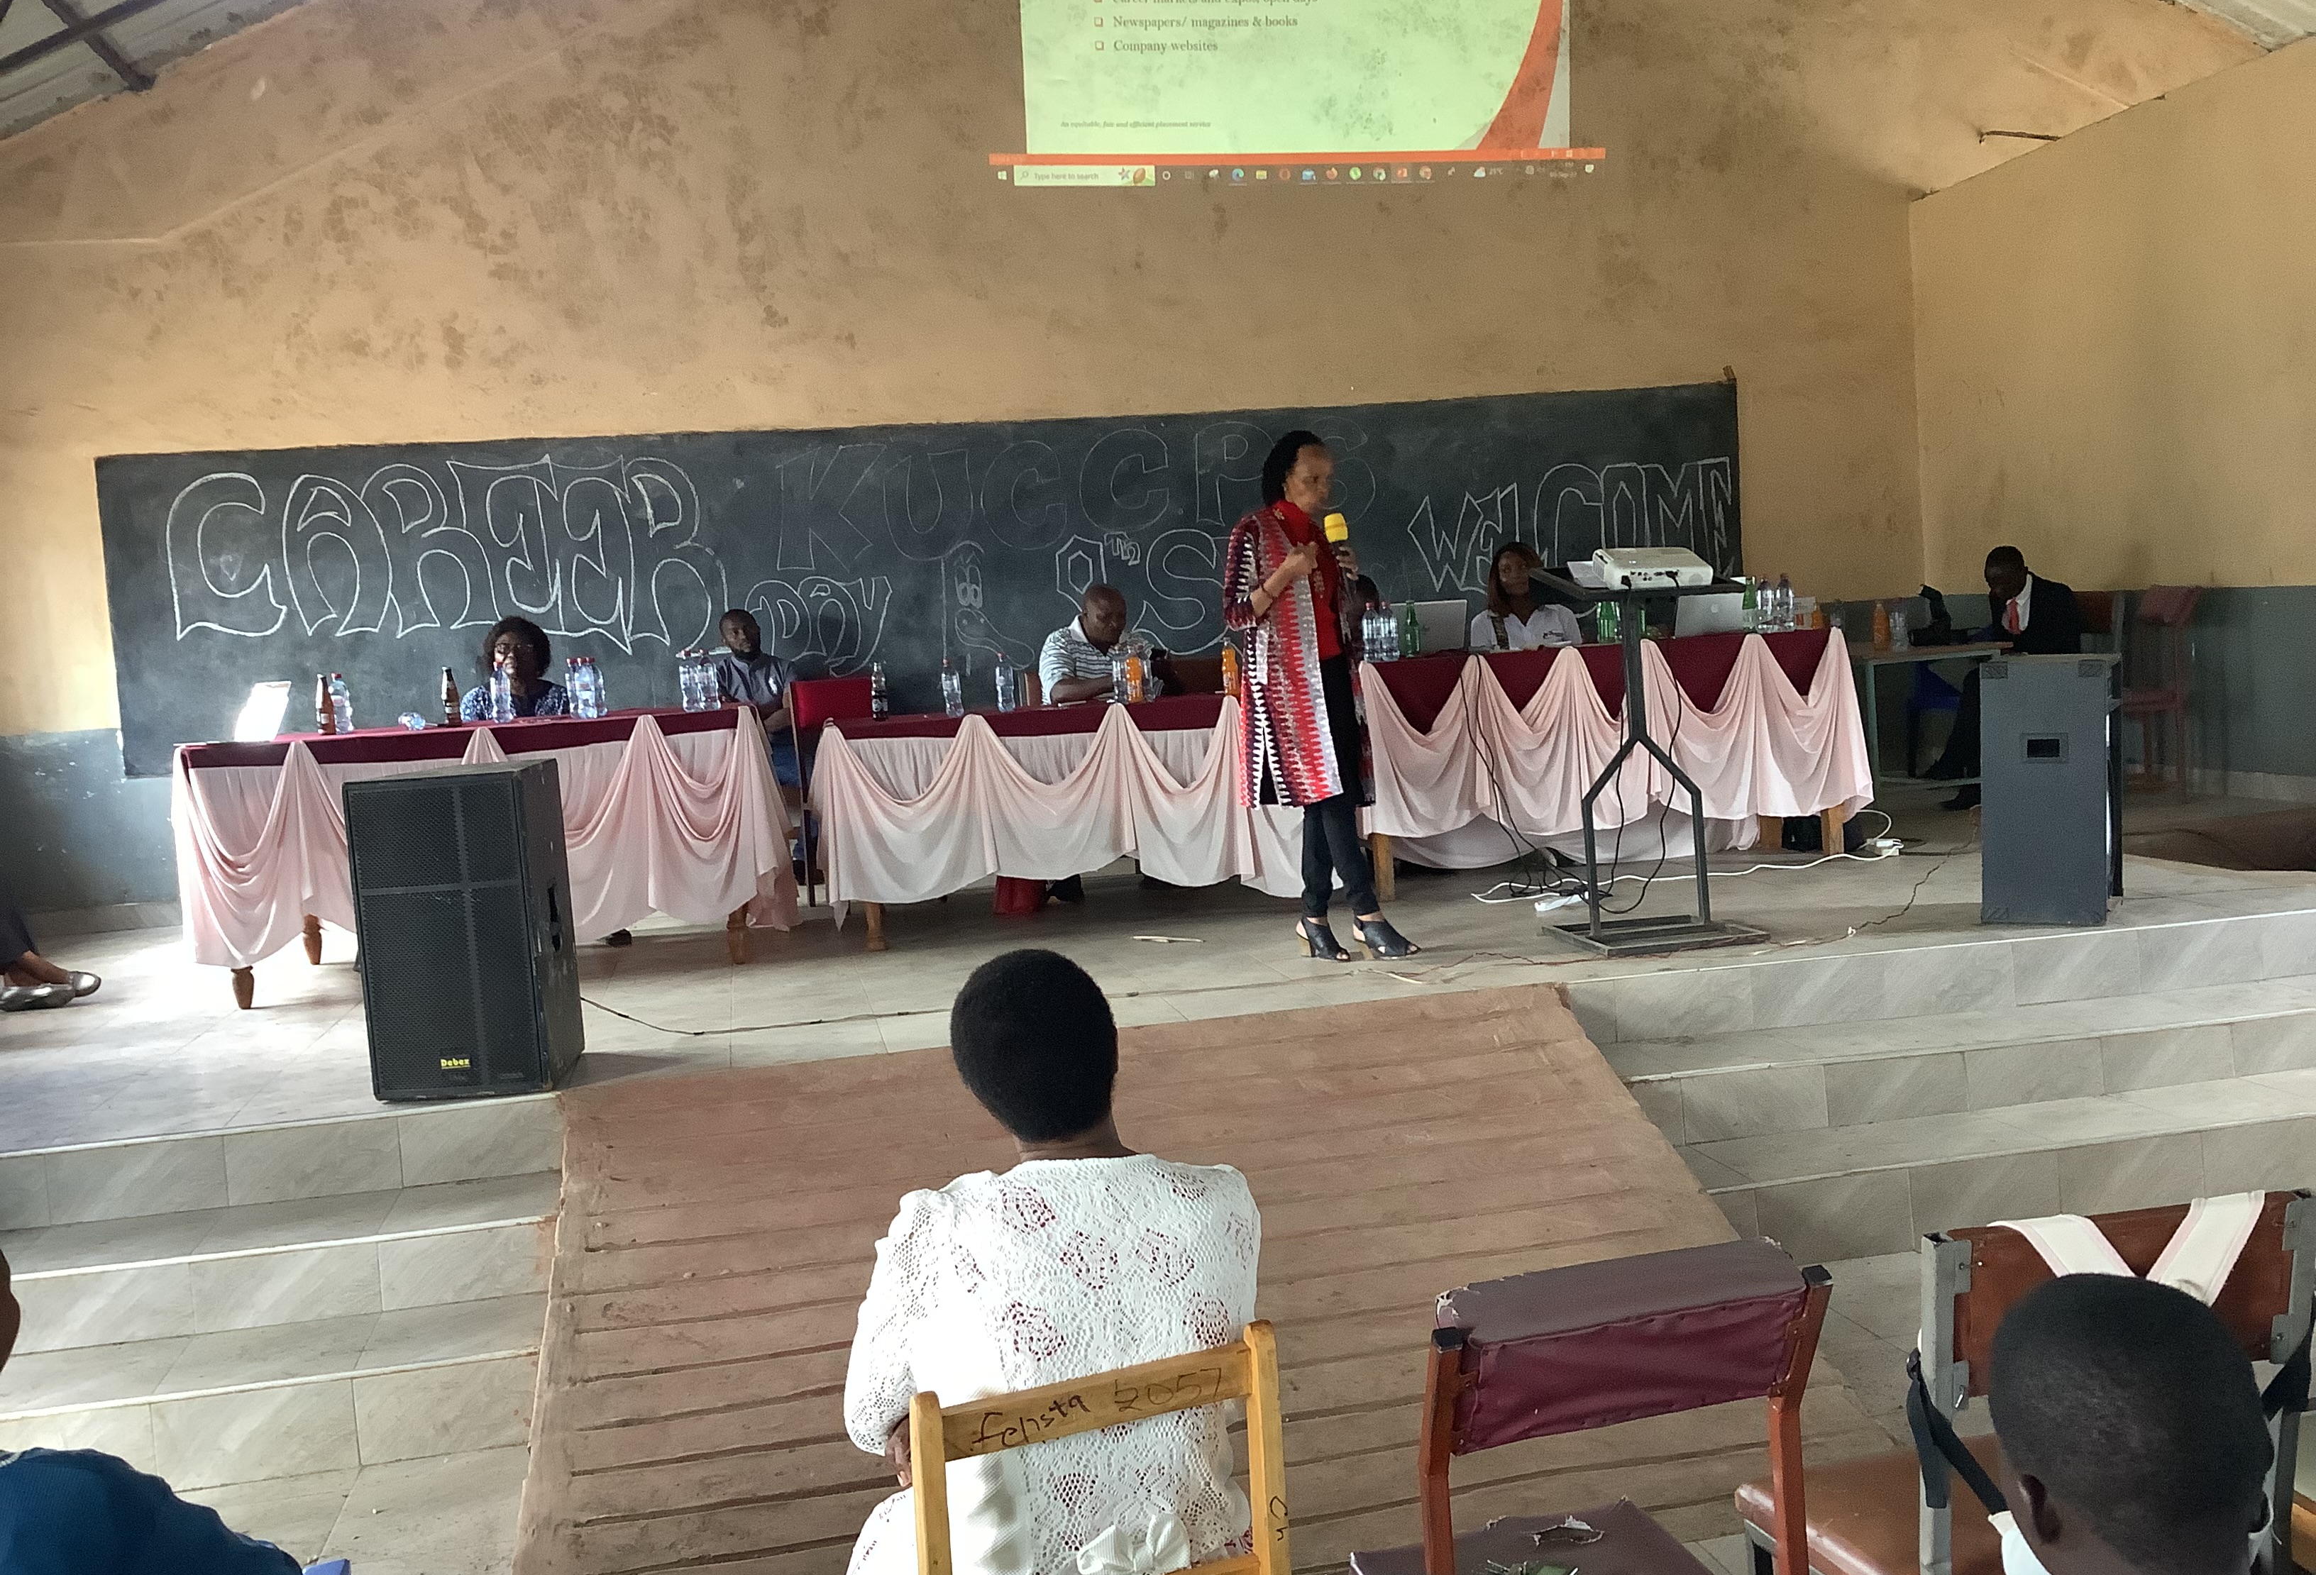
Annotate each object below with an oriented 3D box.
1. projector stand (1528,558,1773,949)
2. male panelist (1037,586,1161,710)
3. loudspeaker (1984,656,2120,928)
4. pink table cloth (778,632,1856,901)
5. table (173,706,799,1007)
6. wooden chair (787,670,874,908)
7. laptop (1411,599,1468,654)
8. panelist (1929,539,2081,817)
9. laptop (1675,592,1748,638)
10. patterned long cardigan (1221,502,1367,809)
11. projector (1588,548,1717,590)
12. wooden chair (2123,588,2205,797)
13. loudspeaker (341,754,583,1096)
[{"bbox_3d":[1.463,-0.100,6.256,0.550,1.120,0.540,-5,5,-11],"label":"projector stand"},{"bbox_3d":[-0.193,-0.183,8.037,0.530,1.200,0.740,-6,5,-28],"label":"male panelist"},{"bbox_3d":[2.720,0.003,6.290,0.340,0.770,0.430,-1,5,31],"label":"loudspeaker"},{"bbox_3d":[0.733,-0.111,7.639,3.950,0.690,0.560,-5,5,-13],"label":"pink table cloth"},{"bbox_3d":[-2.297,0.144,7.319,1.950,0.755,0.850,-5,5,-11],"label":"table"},{"bbox_3d":[-1.173,0.018,8.270,0.420,0.900,0.500,-7,5,-31],"label":"wooden chair"},{"bbox_3d":[0.976,-0.590,7.772,0.325,0.210,0.260,-5,5,-11],"label":"laptop"},{"bbox_3d":[3.705,-0.479,8.986,0.720,1.130,0.500,-6,5,-23],"label":"panelist"},{"bbox_3d":[2.137,-0.682,7.983,0.315,0.205,0.270,-5,5,-11],"label":"laptop"},{"bbox_3d":[0.425,-0.410,6.410,0.340,0.940,0.440,0,6,40],"label":"patterned long cardigan"},{"bbox_3d":[1.497,-0.664,6.300,0.310,0.080,0.250,-4,19,-1],"label":"projector"},{"bbox_3d":[4.197,-0.395,8.937,0.500,0.905,0.420,-4,5,-5],"label":"wooden chair"},{"bbox_3d":[-1.810,0.361,5.460,0.430,0.805,0.475,-4,5,-6],"label":"loudspeaker"}]

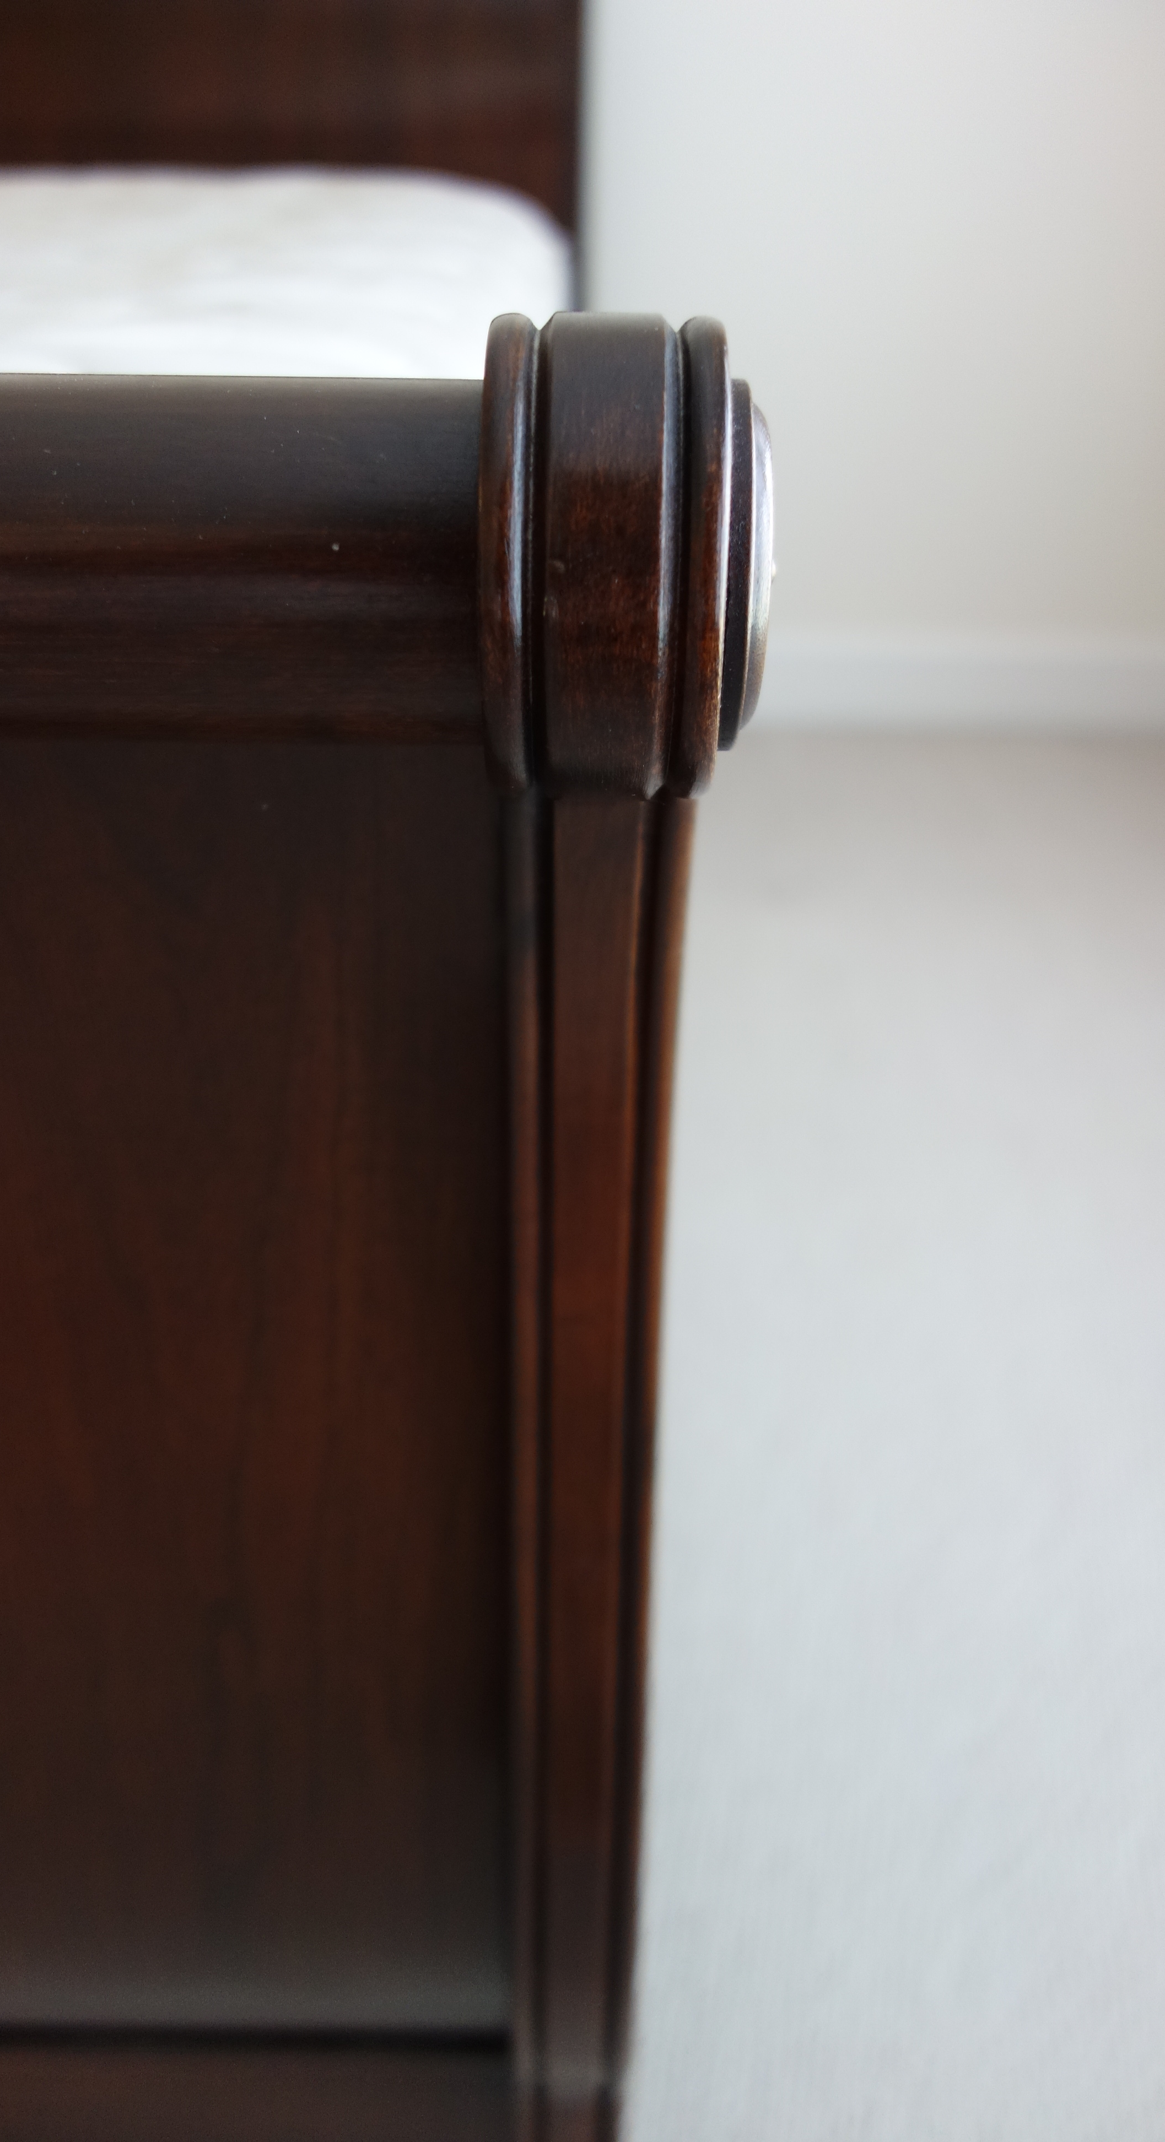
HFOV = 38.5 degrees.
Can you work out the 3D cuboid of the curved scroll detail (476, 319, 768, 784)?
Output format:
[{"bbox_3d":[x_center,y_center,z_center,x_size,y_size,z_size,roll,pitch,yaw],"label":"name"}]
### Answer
[{"bbox_3d":[0.012,-0.137,0.450,0.072,0.123,0.123,1,31,0],"label":"curved scroll detail"}]

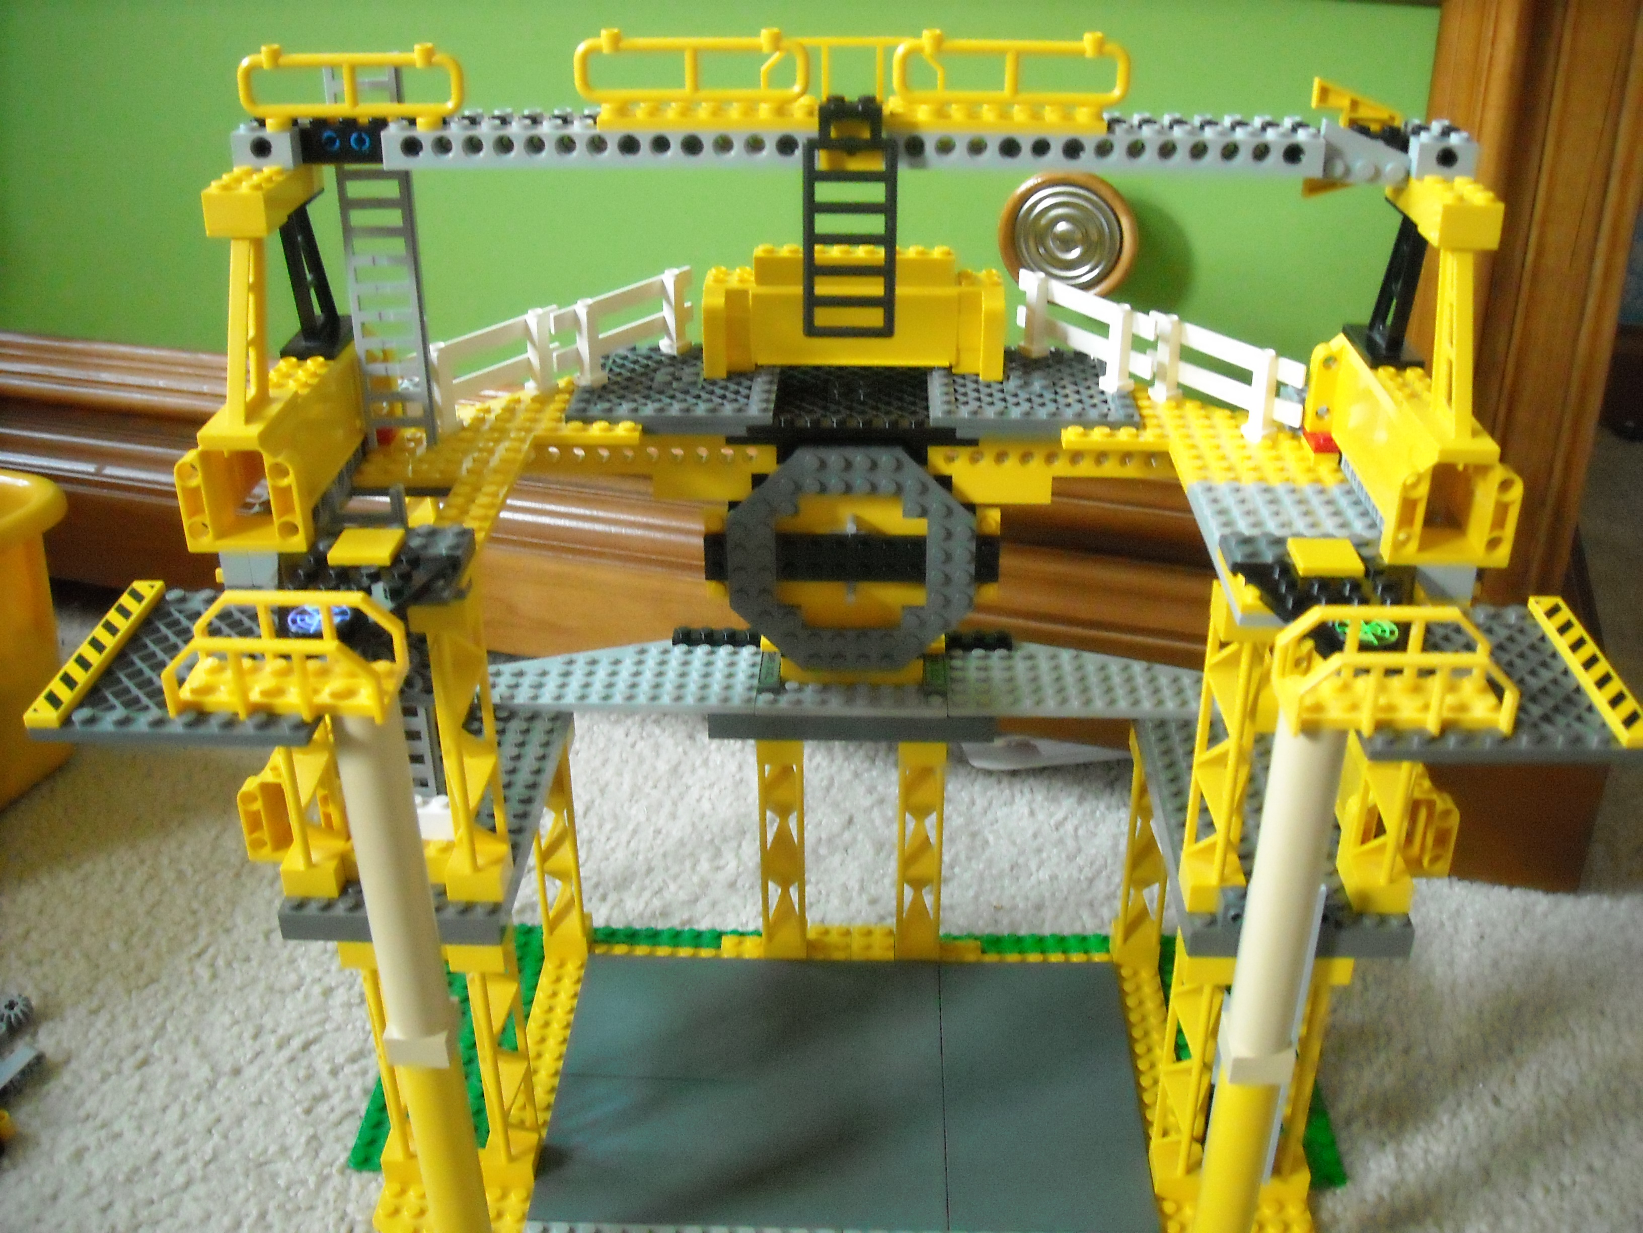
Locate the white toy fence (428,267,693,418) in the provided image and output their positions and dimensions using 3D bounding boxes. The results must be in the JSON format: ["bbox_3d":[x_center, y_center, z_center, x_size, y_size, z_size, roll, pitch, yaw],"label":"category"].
[{"bbox_3d":[-0.082,-0.085,0.525,0.113,0.029,0.021,-20,33,-32],"label":"white toy fence"}]

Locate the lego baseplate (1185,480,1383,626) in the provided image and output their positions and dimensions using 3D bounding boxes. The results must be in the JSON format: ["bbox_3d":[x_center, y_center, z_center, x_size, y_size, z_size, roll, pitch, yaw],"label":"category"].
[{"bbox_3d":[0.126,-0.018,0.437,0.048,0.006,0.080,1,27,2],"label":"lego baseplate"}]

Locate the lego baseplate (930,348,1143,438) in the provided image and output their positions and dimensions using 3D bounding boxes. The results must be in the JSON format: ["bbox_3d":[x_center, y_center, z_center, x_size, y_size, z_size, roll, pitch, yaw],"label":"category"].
[{"bbox_3d":[0.066,-0.072,0.536,0.064,0.008,0.064,1,27,2],"label":"lego baseplate"}]

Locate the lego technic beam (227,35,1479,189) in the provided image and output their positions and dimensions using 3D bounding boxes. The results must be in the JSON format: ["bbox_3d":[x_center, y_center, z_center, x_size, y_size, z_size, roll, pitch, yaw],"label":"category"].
[{"bbox_3d":[0.008,-0.132,0.430,0.317,0.034,0.026,1,27,2],"label":"lego technic beam"}]

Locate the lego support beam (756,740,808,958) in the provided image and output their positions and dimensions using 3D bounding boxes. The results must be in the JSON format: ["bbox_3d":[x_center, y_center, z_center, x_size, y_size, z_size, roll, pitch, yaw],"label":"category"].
[{"bbox_3d":[-0.014,0.080,0.597,0.016,0.096,0.016,1,27,2],"label":"lego support beam"}]

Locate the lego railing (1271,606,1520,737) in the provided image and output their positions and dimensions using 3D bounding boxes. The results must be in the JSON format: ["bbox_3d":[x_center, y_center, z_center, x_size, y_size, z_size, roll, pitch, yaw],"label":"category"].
[{"bbox_3d":[0.131,0.012,0.376,0.051,0.022,0.025,0,28,2],"label":"lego railing"}]

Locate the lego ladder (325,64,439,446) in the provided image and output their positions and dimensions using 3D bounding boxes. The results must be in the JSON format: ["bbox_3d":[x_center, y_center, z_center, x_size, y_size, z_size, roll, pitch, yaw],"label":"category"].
[{"bbox_3d":[-0.128,-0.103,0.487,0.020,0.112,0.006,1,27,2],"label":"lego ladder"}]

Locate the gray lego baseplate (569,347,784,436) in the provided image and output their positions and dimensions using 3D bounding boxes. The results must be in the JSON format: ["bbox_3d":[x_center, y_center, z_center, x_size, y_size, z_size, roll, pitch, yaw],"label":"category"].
[{"bbox_3d":[-0.046,-0.073,0.539,0.064,0.008,0.064,1,27,2],"label":"gray lego baseplate"}]

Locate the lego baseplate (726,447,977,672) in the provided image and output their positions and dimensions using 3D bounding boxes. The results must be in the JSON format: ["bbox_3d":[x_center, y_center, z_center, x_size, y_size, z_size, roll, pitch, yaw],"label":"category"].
[{"bbox_3d":[0.010,-0.017,0.533,0.080,0.080,0.005,0,28,2],"label":"lego baseplate"}]

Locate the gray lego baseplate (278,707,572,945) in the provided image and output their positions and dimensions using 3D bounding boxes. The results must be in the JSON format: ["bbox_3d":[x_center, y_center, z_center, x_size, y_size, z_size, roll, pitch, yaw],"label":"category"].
[{"bbox_3d":[-0.119,0.059,0.523,0.064,0.011,0.128,1,27,2],"label":"gray lego baseplate"}]

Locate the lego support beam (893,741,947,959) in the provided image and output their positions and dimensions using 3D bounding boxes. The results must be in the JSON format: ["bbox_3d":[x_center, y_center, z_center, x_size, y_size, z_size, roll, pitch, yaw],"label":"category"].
[{"bbox_3d":[0.034,0.081,0.596,0.016,0.096,0.016,1,27,2],"label":"lego support beam"}]

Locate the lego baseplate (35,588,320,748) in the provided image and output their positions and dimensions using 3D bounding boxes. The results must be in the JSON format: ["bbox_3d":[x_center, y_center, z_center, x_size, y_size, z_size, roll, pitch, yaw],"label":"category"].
[{"bbox_3d":[-0.147,0.011,0.403,0.064,0.005,0.064,1,30,1],"label":"lego baseplate"}]

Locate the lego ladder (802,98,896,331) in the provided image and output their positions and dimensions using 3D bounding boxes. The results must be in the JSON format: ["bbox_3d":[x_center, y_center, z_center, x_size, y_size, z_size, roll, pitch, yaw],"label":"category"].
[{"bbox_3d":[0.007,-0.102,0.429,0.024,0.062,0.007,0,28,2],"label":"lego ladder"}]

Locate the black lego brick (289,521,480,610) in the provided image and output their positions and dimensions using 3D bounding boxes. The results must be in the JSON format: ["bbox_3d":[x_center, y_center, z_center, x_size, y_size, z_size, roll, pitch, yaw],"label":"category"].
[{"bbox_3d":[-0.115,-0.013,0.437,0.043,0.013,0.027,0,28,2],"label":"black lego brick"}]

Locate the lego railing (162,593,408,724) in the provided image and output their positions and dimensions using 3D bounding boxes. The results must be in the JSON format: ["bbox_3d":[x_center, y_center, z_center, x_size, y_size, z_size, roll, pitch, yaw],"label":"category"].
[{"bbox_3d":[-0.122,0.009,0.380,0.051,0.021,0.025,0,28,2],"label":"lego railing"}]

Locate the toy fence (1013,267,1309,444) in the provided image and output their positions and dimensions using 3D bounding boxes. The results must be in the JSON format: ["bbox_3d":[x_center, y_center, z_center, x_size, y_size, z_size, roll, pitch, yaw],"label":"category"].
[{"bbox_3d":[0.102,-0.083,0.521,0.114,0.029,0.019,24,36,38],"label":"toy fence"}]

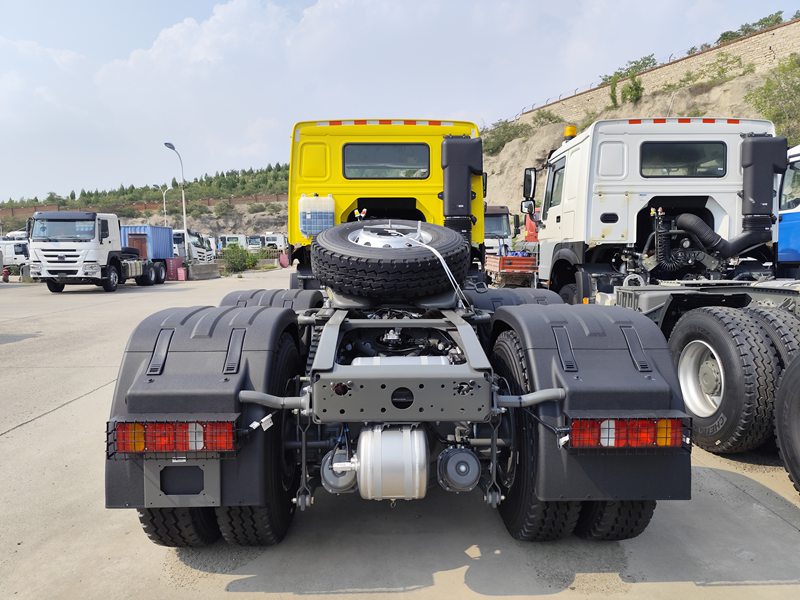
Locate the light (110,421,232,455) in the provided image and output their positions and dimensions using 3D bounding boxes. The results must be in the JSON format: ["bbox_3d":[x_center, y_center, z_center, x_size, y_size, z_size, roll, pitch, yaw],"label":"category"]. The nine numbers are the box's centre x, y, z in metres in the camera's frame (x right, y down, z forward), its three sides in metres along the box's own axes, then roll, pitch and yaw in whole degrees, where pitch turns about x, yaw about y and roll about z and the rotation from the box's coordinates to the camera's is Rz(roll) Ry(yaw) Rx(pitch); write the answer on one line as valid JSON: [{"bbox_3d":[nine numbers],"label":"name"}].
[{"bbox_3d":[-0.922,0.562,2.178,0.465,0.123,0.090,0,5,-2],"label":"light"}]

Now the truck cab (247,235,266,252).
[{"bbox_3d":[-16.992,-6.644,62.500,2.200,2.300,2.100,-1,5,-9],"label":"truck cab"}]

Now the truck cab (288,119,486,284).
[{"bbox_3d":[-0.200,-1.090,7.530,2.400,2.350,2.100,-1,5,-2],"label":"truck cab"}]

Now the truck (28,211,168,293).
[{"bbox_3d":[-12.227,-1.982,22.398,2.400,3.030,6.700,0,5,-3],"label":"truck"}]

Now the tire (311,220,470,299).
[{"bbox_3d":[-0.060,-0.320,3.755,1.110,0.310,1.110,-2,21,-2],"label":"tire"}]

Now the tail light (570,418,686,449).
[{"bbox_3d":[0.960,0.562,2.250,0.465,0.123,0.090,0,5,-2],"label":"tail light"}]

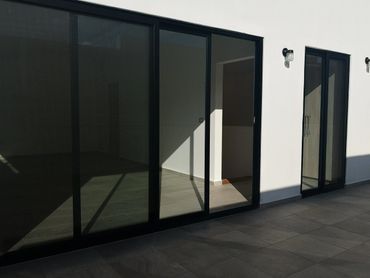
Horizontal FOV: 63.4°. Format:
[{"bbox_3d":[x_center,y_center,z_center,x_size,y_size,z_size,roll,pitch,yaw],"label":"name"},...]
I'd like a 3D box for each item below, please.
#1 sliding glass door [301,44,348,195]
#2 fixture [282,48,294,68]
[{"bbox_3d":[2.211,-0.249,4.738,1.165,2.209,0.120,-2,5,-32],"label":"sliding glass door"},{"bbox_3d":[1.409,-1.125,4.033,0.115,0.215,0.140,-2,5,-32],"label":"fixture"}]

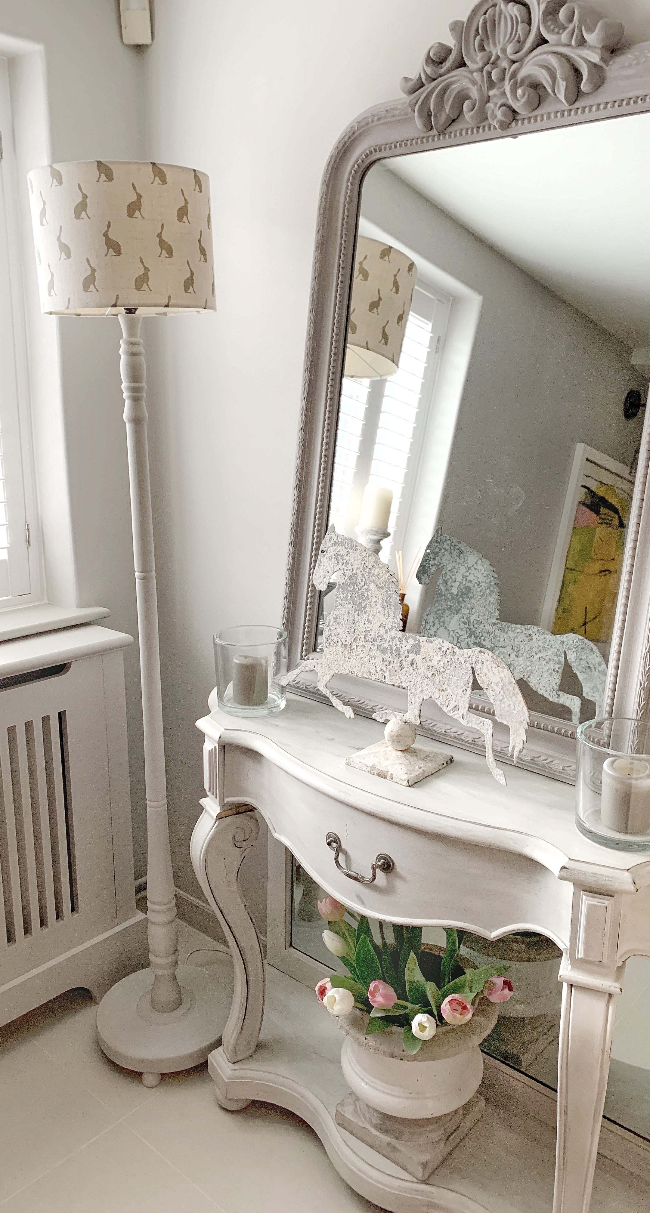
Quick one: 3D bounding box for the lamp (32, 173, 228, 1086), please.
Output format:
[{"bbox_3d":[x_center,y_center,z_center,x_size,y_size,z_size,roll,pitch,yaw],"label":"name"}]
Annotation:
[{"bbox_3d":[-0.347,0.097,1.804,0.315,1.750,0.315,0,14,0],"label":"lamp"}]

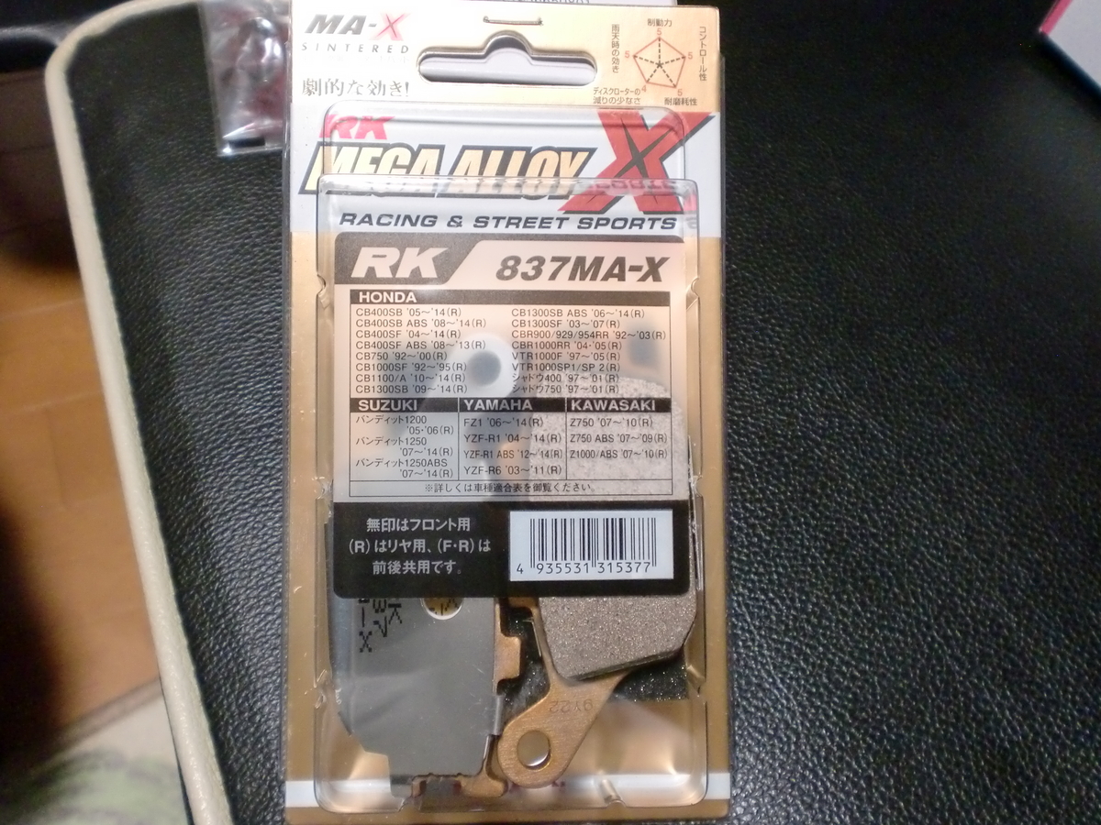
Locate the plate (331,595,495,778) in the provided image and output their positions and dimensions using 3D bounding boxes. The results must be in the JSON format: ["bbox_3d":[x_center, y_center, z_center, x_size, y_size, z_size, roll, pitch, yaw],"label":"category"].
[{"bbox_3d":[-0.027,0.032,0.226,0.035,0.005,0.084,0,87,-3],"label":"plate"}]

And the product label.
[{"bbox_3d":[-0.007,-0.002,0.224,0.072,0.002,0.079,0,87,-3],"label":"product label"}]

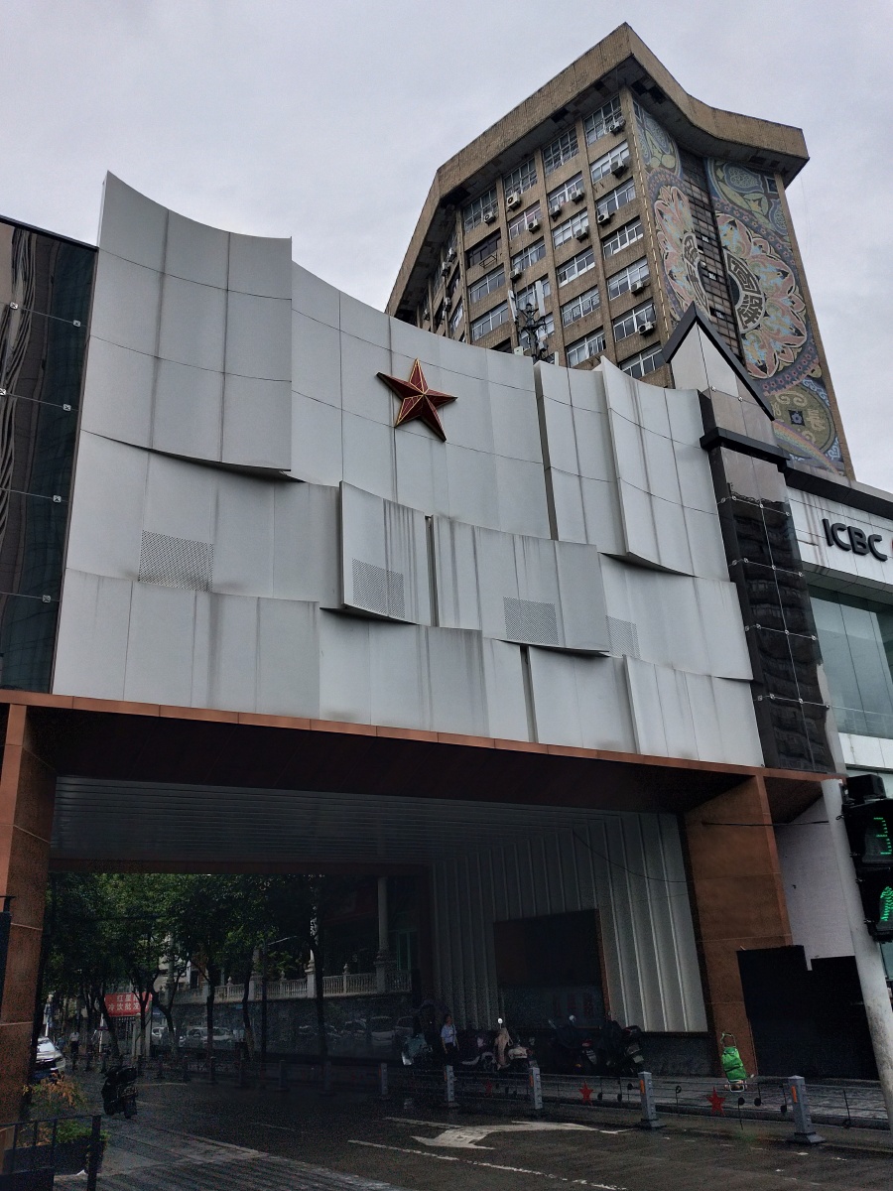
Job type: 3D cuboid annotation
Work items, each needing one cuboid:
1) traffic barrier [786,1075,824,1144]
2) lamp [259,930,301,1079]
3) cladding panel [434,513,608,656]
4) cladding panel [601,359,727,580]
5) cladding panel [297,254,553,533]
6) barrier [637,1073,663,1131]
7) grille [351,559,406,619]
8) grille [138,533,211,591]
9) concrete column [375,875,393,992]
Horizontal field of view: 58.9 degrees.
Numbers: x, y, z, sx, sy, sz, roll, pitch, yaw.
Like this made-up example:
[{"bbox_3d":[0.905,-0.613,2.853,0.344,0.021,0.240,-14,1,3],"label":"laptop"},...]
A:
[{"bbox_3d":[4.795,6.943,10.734,0.330,0.778,0.330,7,-23,-25],"label":"traffic barrier"},{"bbox_3d":[-5.821,14.562,28.348,1.358,4.746,0.291,-3,-21,0],"label":"lamp"},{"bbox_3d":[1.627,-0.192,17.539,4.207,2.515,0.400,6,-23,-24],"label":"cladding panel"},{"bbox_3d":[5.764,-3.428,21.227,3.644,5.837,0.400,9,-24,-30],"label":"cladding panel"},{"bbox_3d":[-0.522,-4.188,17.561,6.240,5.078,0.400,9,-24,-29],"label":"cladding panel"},{"bbox_3d":[3.299,8.237,12.945,0.330,0.778,0.330,7,-23,-25],"label":"barrier"},{"bbox_3d":[-1.341,-0.119,15.746,1.233,0.949,0.050,13,-27,-37],"label":"grille"},{"bbox_3d":[-4.783,-0.596,14.107,1.266,1.044,0.050,8,-24,-28],"label":"grille"},{"bbox_3d":[-2.618,13.788,32.895,0.601,4.936,0.601,-17,-25,31],"label":"concrete column"}]

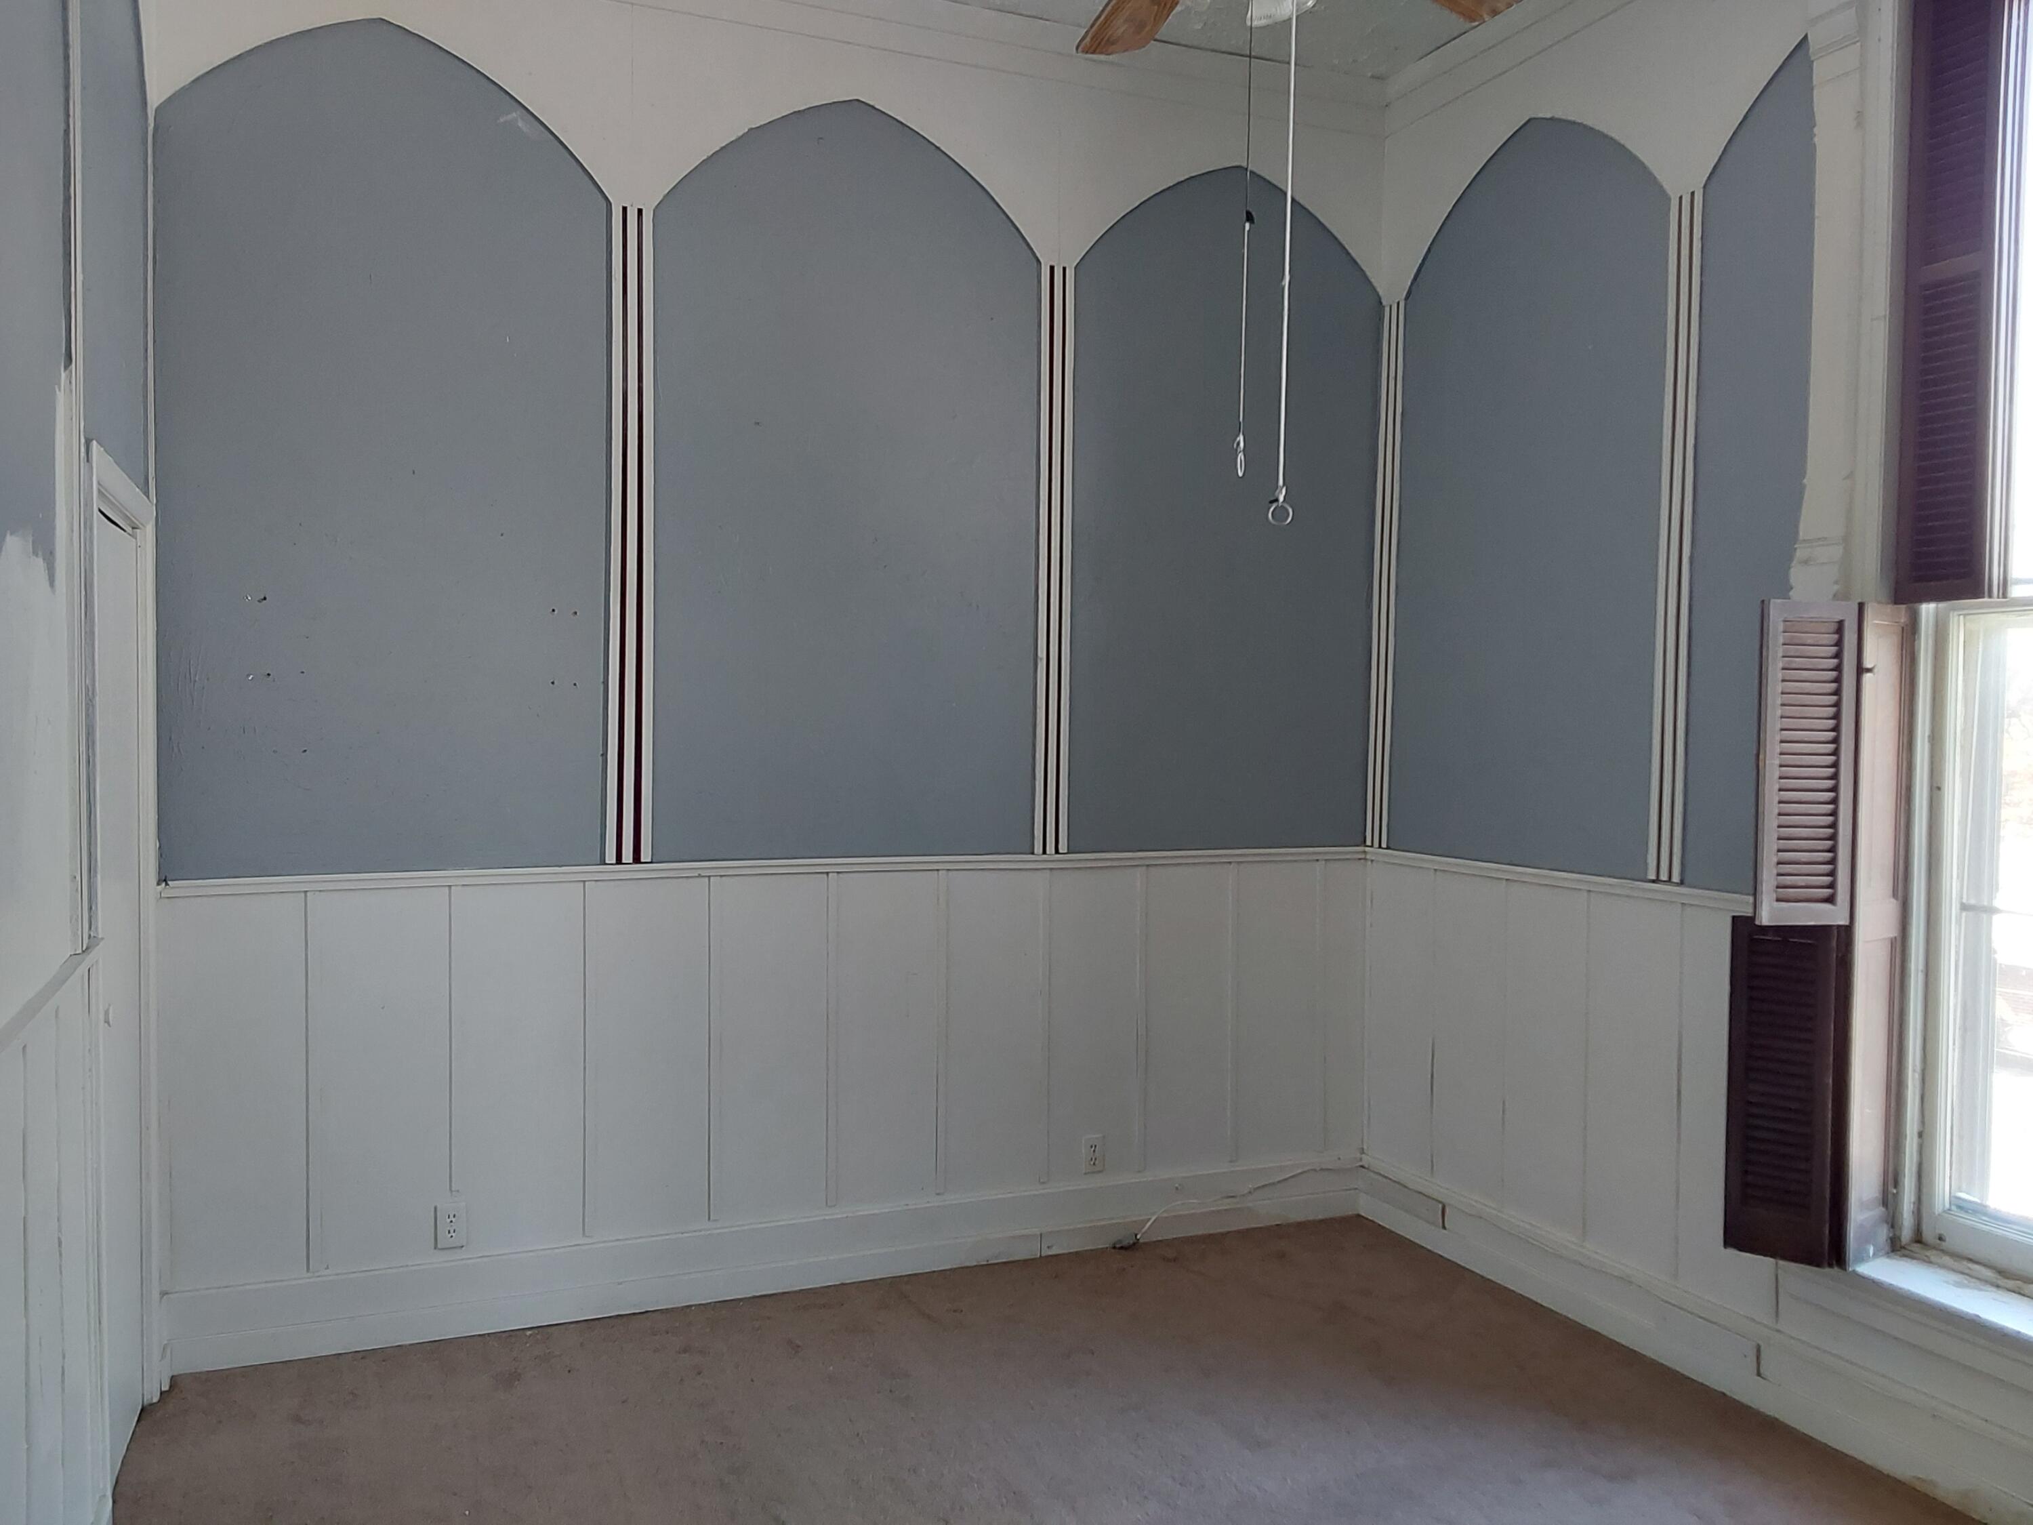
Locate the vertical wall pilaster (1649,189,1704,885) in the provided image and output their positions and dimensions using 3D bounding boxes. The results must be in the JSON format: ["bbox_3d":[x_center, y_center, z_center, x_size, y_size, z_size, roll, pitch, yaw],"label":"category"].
[{"bbox_3d":[1.523,-0.509,3.792,0.028,1.591,0.095,0,2,-23],"label":"vertical wall pilaster"}]

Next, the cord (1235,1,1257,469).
[{"bbox_3d":[0.340,-0.758,2.420,0.025,0.682,0.030,0,2,-23],"label":"cord"}]

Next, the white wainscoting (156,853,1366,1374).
[{"bbox_3d":[-0.428,0.810,4.281,3.179,1.105,0.050,0,2,-23],"label":"white wainscoting"}]

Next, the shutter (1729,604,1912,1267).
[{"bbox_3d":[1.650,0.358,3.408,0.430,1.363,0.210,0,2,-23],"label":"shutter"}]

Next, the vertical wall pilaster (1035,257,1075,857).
[{"bbox_3d":[0.104,-0.547,4.464,0.097,1.591,0.028,0,2,-23],"label":"vertical wall pilaster"}]

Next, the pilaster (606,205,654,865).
[{"bbox_3d":[-0.941,-0.543,4.012,0.102,1.591,0.028,0,2,-23],"label":"pilaster"}]

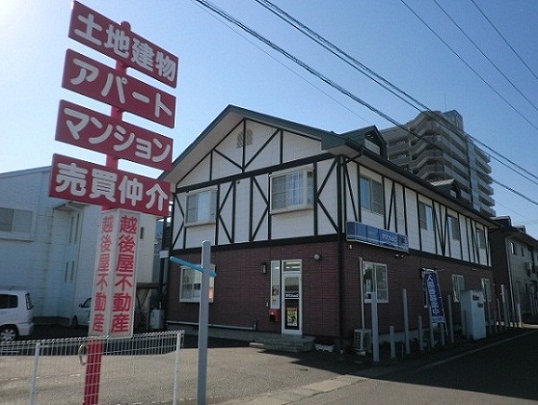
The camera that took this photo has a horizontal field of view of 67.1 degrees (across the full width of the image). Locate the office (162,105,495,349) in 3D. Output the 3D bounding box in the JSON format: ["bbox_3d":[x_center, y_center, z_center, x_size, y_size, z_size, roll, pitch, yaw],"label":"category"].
[{"bbox_3d":[4.956,2.058,21.382,9.204,8.177,19.647,-9,-15,39],"label":"office"}]

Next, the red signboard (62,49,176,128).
[{"bbox_3d":[-2.294,-1.732,6.468,0.080,0.594,1.918,-9,-15,39],"label":"red signboard"}]

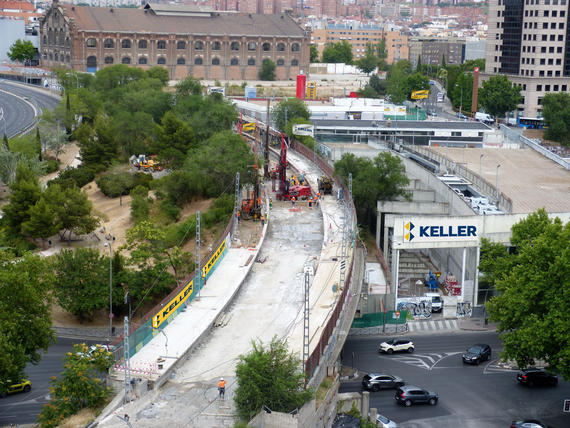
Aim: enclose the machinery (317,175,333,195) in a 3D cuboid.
[{"bbox_3d":[6.287,-4.606,177.707,2.200,2.700,3.500,0,13,-5],"label":"machinery"}]

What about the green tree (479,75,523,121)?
[{"bbox_3d":[67.871,-36.534,358.000,13.800,14.500,12.500,1,12,0],"label":"green tree"}]

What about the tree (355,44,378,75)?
[{"bbox_3d":[35.849,-68.180,500.000,10.500,13.500,10.000,1,12,0],"label":"tree"}]

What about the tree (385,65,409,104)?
[{"bbox_3d":[30.837,-35.248,310.783,5.764,11.203,5.764,1,13,0],"label":"tree"}]

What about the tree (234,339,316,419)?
[{"bbox_3d":[-0.905,14.355,98.000,6.900,7.500,6.600,1,12,0],"label":"tree"}]

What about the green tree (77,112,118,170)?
[{"bbox_3d":[-37.838,-14.555,228.719,8.498,11.790,8.498,1,13,0],"label":"green tree"}]

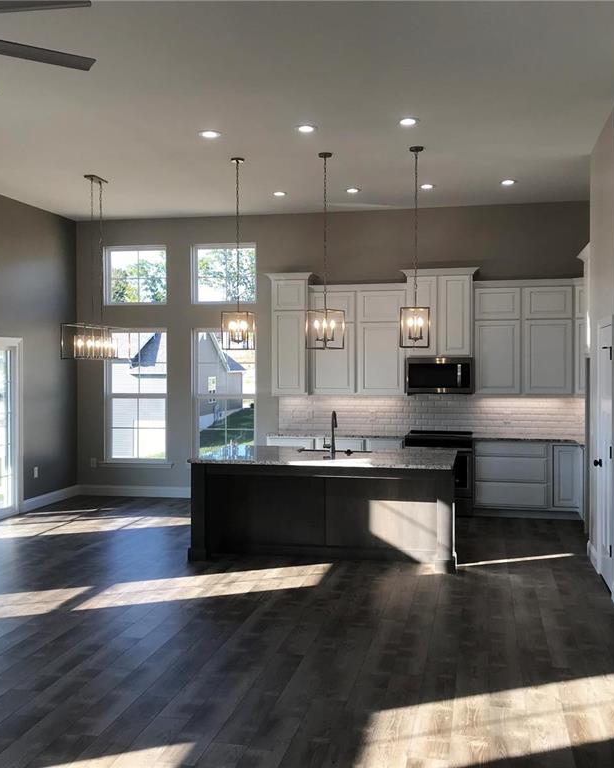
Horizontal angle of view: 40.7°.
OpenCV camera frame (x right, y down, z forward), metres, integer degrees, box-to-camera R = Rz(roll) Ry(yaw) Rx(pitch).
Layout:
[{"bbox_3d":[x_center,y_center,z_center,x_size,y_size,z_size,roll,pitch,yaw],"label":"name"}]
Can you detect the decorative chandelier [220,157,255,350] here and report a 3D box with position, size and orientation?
[{"bbox_3d":[-0.636,-1.201,7.669,0.280,1.770,0.280,0,1,12],"label":"decorative chandelier"}]

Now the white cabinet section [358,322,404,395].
[{"bbox_3d":[0.929,-0.306,10.187,0.571,0.883,0.340,0,1,12],"label":"white cabinet section"}]

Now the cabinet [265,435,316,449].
[{"bbox_3d":[-0.140,1.050,10.195,0.589,0.822,0.614,0,1,12],"label":"cabinet"}]

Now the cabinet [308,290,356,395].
[{"bbox_3d":[0.364,-0.521,10.189,0.549,1.307,0.327,0,1,12],"label":"cabinet"}]

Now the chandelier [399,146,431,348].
[{"bbox_3d":[0.963,-1.198,7.298,0.255,1.756,0.255,0,1,7],"label":"chandelier"}]

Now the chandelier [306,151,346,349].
[{"bbox_3d":[0.166,-1.203,7.474,0.253,1.751,0.253,-1,2,-44],"label":"chandelier"}]

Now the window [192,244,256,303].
[{"bbox_3d":[-1.056,-1.406,10.695,0.861,0.792,0.119,0,1,12],"label":"window"}]

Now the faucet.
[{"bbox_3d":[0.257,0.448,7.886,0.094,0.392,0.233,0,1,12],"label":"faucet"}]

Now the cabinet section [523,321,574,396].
[{"bbox_3d":[2.836,-0.319,9.778,0.559,0.873,0.340,0,1,12],"label":"cabinet section"}]

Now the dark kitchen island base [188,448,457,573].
[{"bbox_3d":[0.223,1.105,7.630,2.307,0.896,1.267,0,1,12],"label":"dark kitchen island base"}]

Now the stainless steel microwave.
[{"bbox_3d":[1.610,-0.102,9.908,0.765,0.431,0.411,0,1,12],"label":"stainless steel microwave"}]

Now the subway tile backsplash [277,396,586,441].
[{"bbox_3d":[1.490,0.377,10.125,3.812,0.470,0.015,0,1,12],"label":"subway tile backsplash"}]

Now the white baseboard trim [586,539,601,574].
[{"bbox_3d":[2.490,1.506,7.209,0.016,0.135,0.600,0,1,12],"label":"white baseboard trim"}]

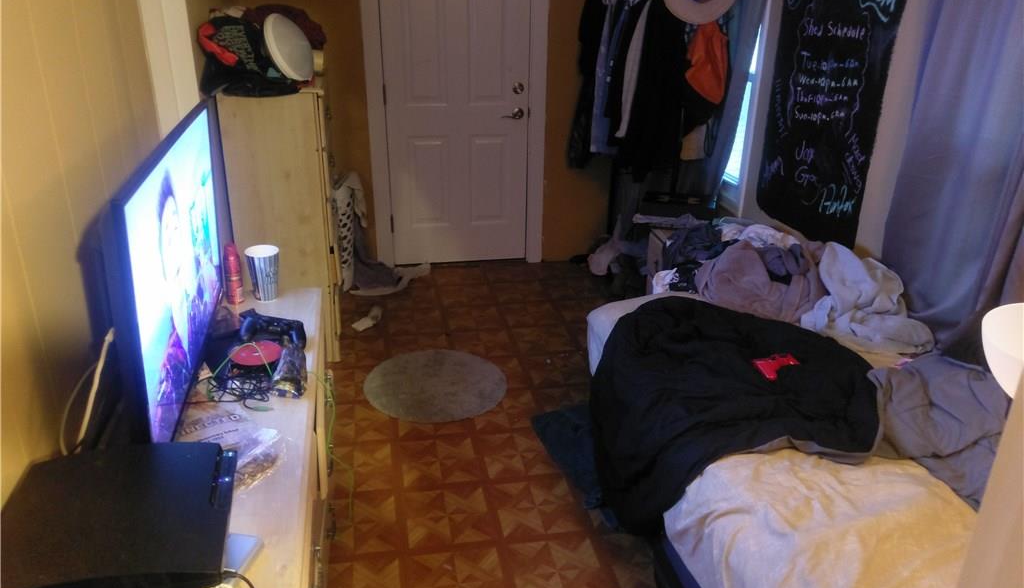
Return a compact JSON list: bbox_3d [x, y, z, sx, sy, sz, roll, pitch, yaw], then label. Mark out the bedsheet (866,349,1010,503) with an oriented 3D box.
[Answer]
[{"bbox_3d":[1.248,0.331,2.223,0.480,0.180,0.620,17,30,31],"label":"bedsheet"}]

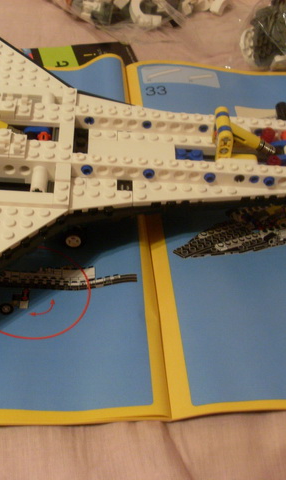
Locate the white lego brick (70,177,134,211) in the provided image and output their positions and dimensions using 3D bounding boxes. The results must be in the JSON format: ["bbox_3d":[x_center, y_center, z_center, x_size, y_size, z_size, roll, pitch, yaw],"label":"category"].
[{"bbox_3d":[-0.022,-0.023,0.370,0.032,0.005,0.023,3,48,-4],"label":"white lego brick"}]

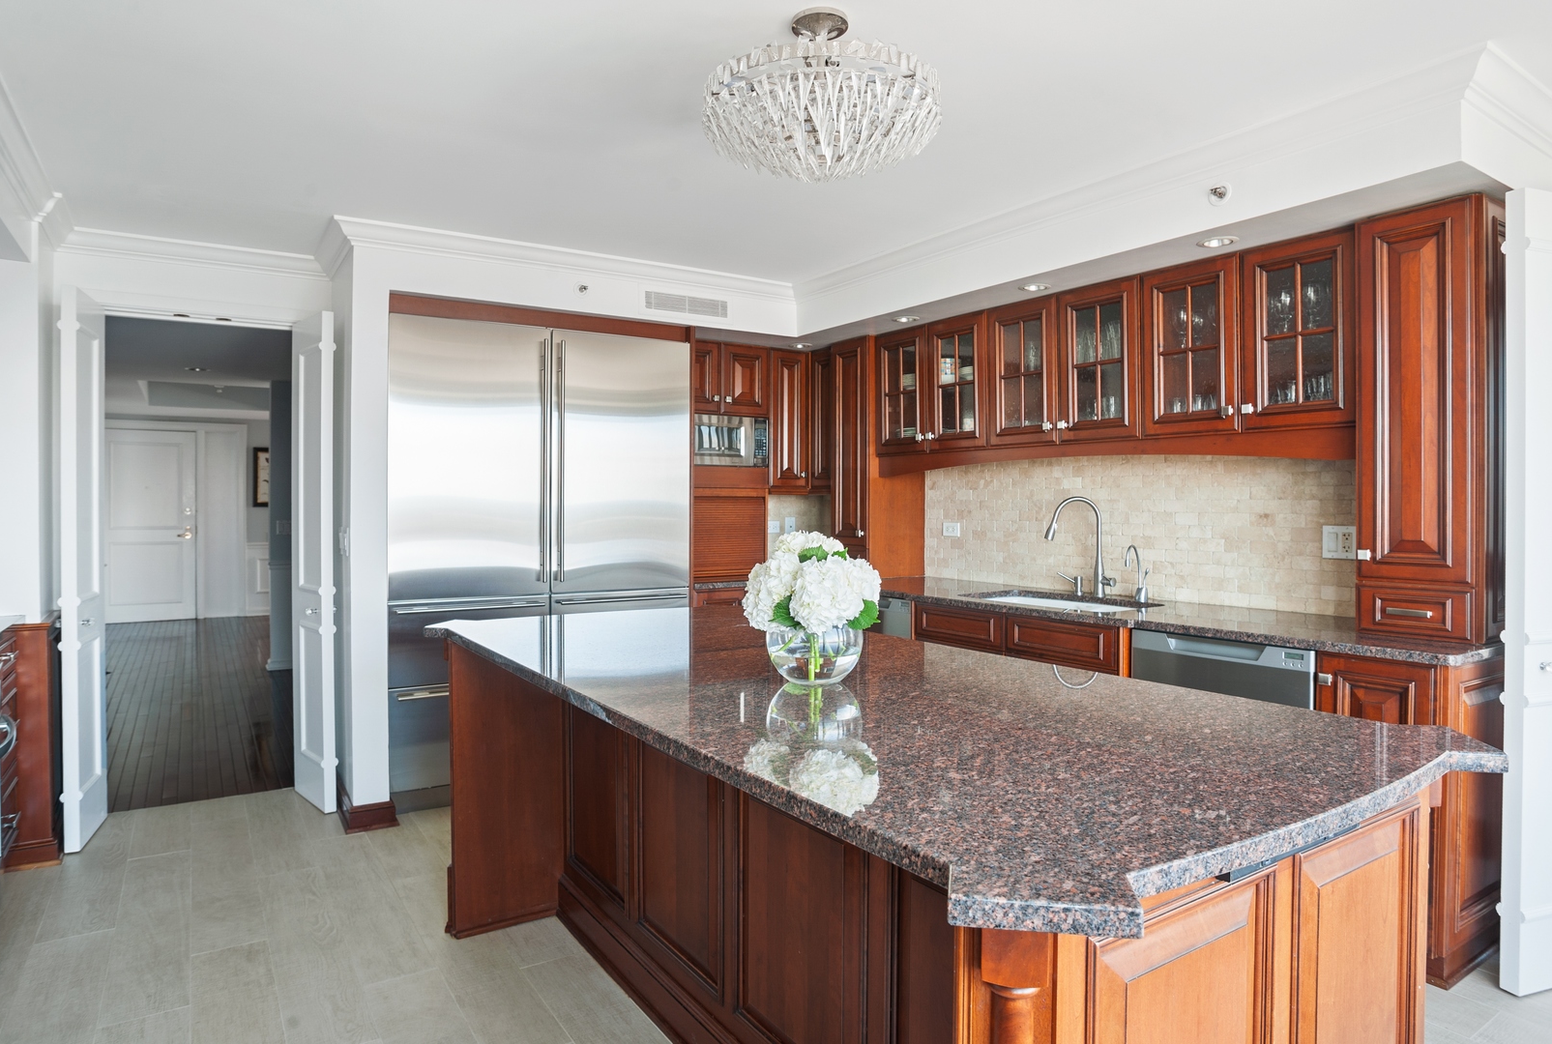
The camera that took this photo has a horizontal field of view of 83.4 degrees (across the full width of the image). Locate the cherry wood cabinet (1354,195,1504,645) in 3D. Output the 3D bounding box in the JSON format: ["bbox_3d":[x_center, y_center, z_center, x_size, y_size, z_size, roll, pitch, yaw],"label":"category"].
[{"bbox_3d":[2.041,-0.297,2.687,0.330,1.270,0.320,-1,1,-34],"label":"cherry wood cabinet"}]

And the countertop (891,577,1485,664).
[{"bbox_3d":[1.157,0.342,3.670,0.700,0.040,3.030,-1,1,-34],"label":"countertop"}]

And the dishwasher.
[{"bbox_3d":[1.642,0.784,2.939,0.590,0.840,0.610,0,1,-33],"label":"dishwasher"}]

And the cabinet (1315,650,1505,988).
[{"bbox_3d":[1.902,0.785,2.549,0.600,0.847,0.348,0,1,-33],"label":"cabinet"}]

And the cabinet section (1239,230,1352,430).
[{"bbox_3d":[1.883,-0.631,3.021,0.340,0.635,0.355,0,1,-35],"label":"cabinet section"}]

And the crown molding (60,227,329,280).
[{"bbox_3d":[-2.459,-1.134,3.721,1.005,0.095,0.075,0,1,-33],"label":"crown molding"}]

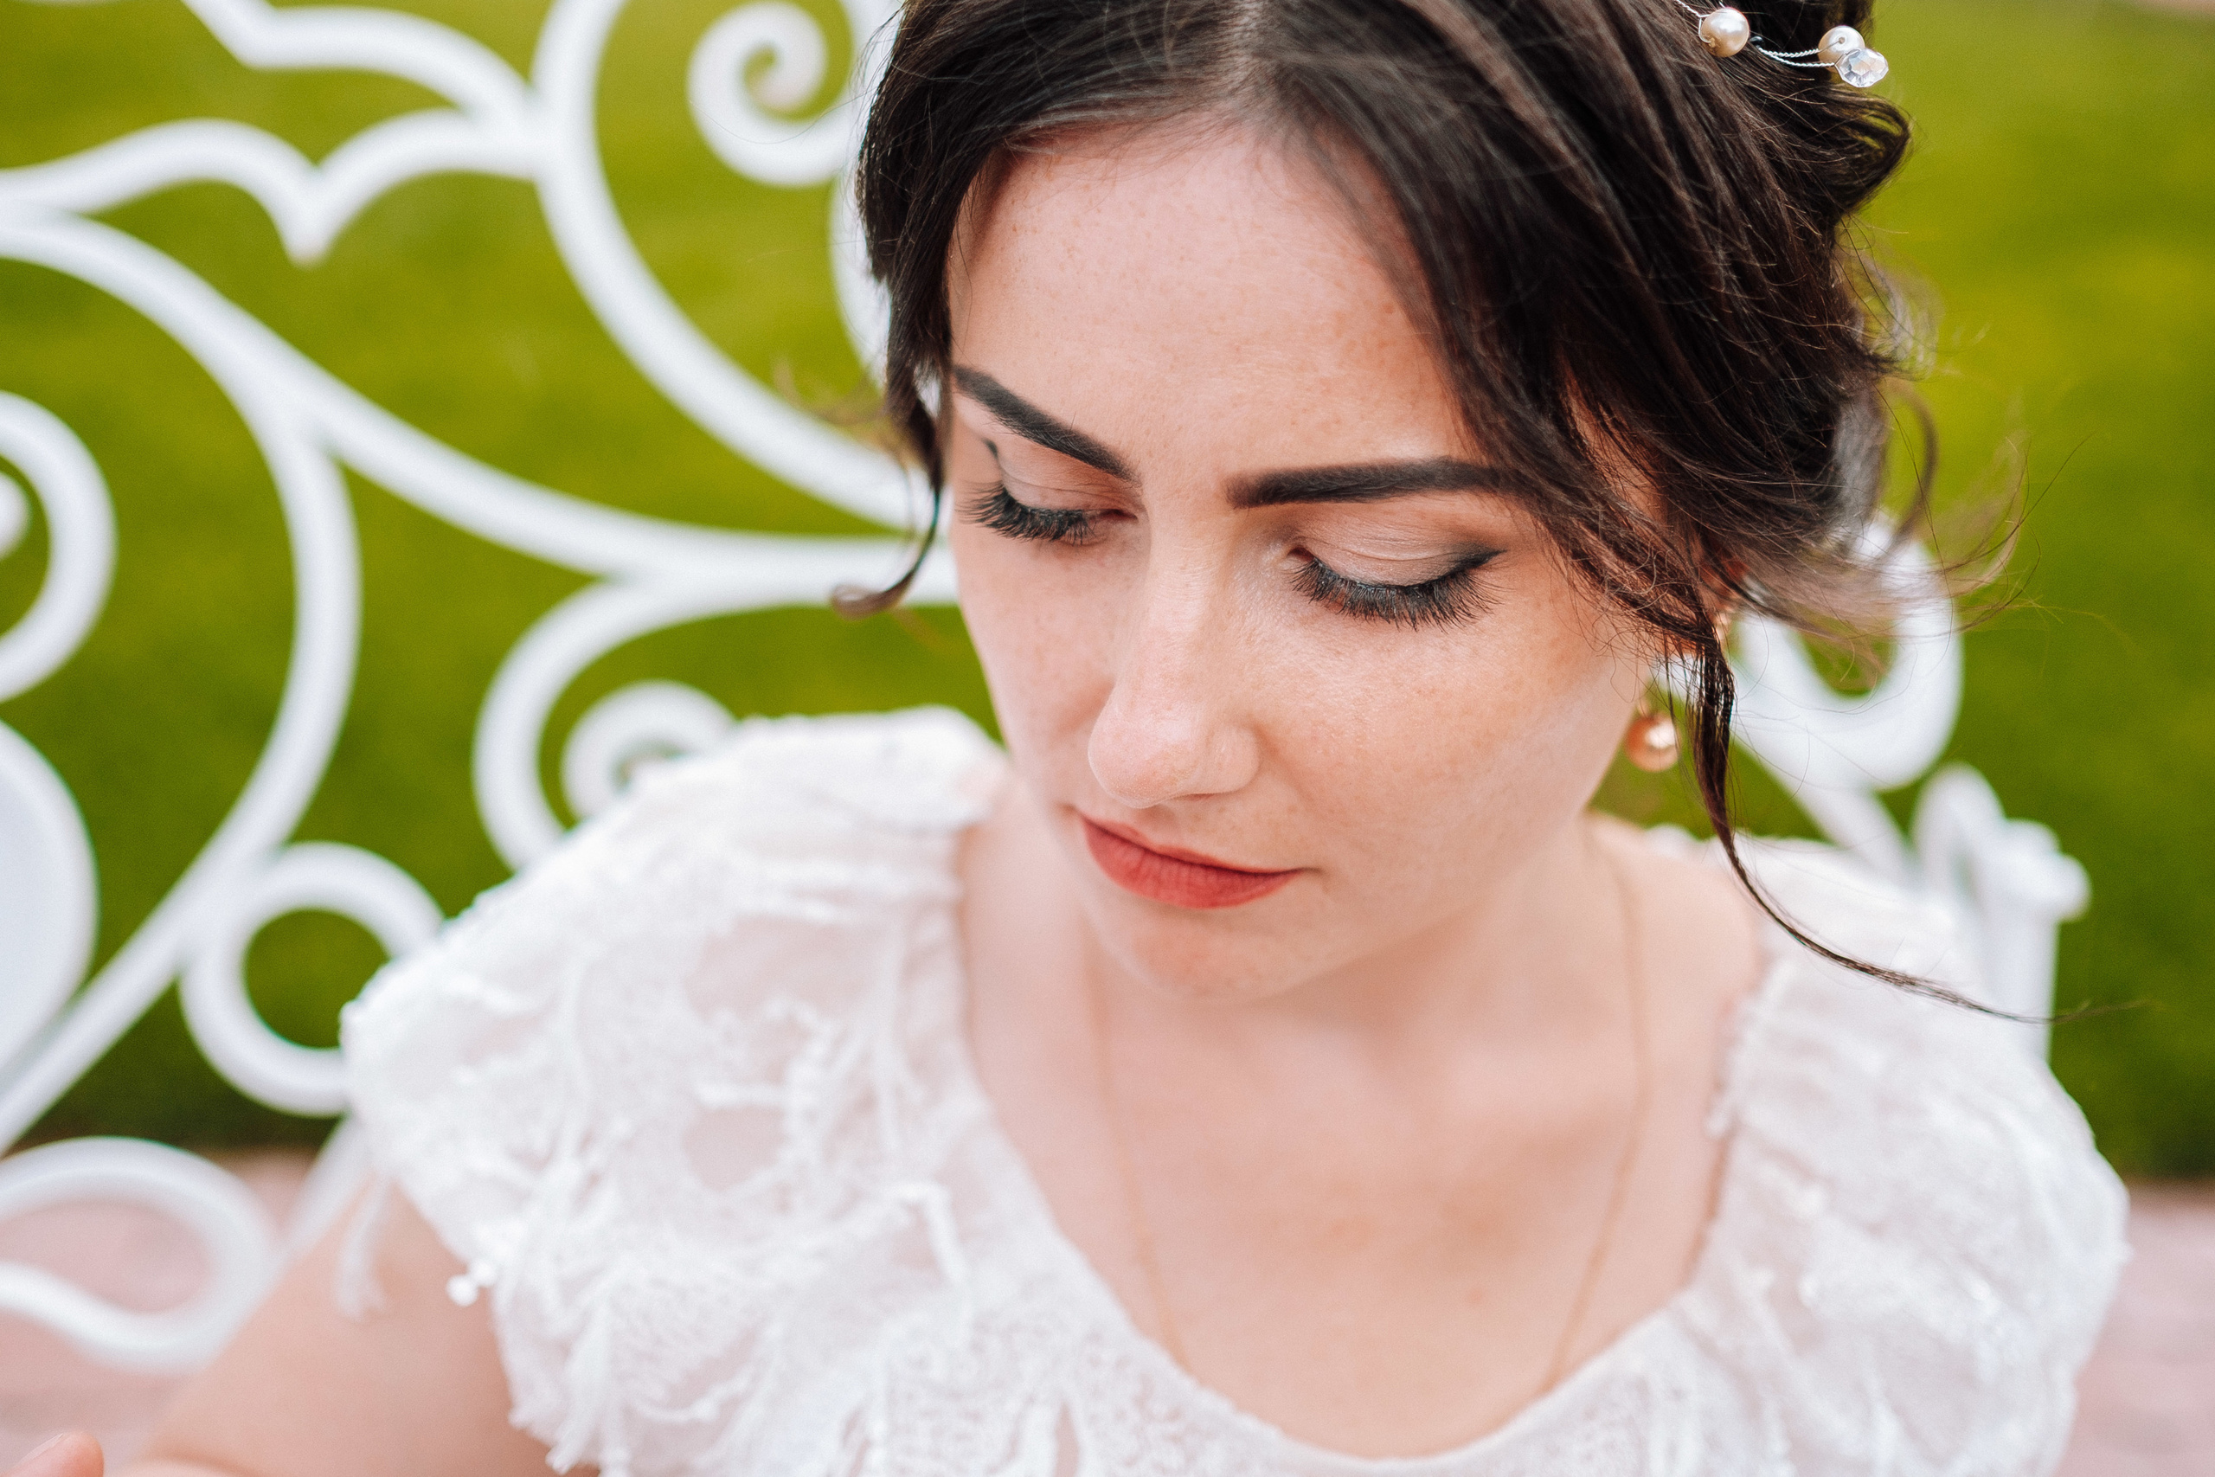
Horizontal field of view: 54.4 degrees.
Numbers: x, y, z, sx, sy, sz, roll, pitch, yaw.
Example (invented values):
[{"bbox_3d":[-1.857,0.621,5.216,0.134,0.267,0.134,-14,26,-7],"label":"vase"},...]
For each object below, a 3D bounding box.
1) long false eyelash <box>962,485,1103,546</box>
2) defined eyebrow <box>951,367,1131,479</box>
[{"bbox_3d":[-0.016,-0.046,0.446,0.033,0.009,0.011,23,41,30],"label":"long false eyelash"},{"bbox_3d":[-0.014,-0.064,0.427,0.046,0.015,0.010,23,41,30],"label":"defined eyebrow"}]

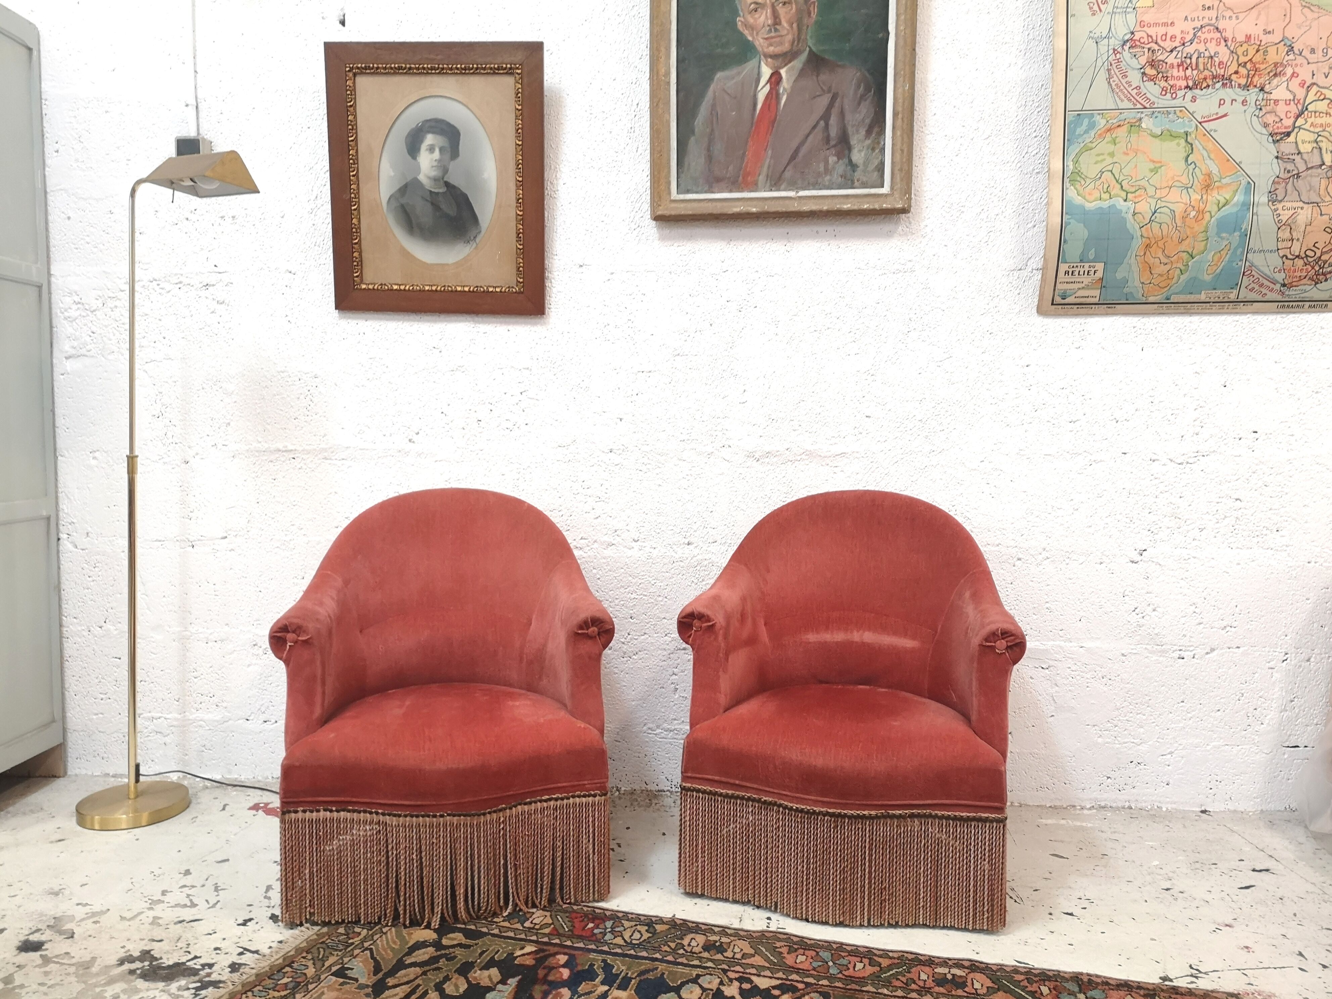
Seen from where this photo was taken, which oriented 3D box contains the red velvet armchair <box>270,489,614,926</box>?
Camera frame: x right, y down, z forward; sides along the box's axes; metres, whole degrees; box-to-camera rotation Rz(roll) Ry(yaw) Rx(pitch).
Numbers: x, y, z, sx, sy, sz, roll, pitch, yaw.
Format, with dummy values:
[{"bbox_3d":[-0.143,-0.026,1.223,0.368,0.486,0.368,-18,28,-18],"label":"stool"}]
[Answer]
[{"bbox_3d":[-0.431,0.366,2.138,0.632,0.735,0.600,-1,5,-7],"label":"red velvet armchair"}]

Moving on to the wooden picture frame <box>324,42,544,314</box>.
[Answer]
[{"bbox_3d":[-0.513,-0.718,2.346,0.488,0.582,0.035,2,11,4],"label":"wooden picture frame"}]

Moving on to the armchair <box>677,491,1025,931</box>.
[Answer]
[{"bbox_3d":[0.379,0.366,2.130,0.632,0.735,0.600,1,5,14],"label":"armchair"}]

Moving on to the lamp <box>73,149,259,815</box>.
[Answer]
[{"bbox_3d":[-1.143,-0.009,2.313,0.366,1.458,0.236,3,5,15],"label":"lamp"}]

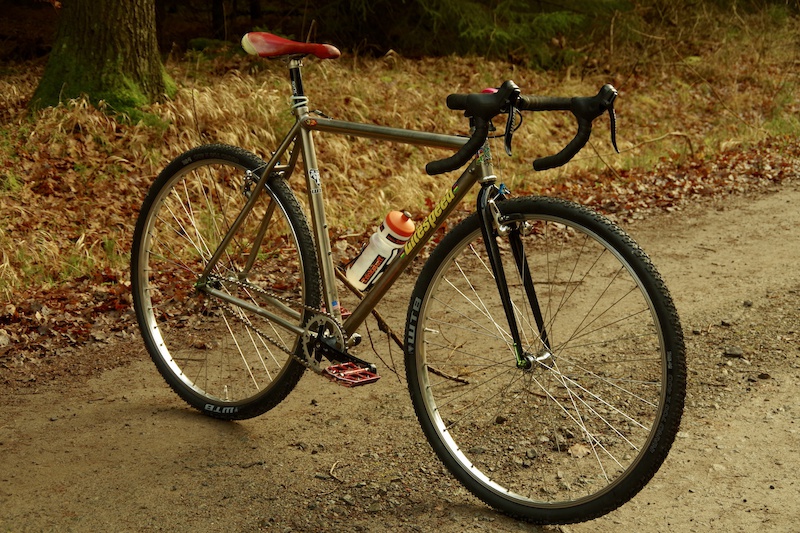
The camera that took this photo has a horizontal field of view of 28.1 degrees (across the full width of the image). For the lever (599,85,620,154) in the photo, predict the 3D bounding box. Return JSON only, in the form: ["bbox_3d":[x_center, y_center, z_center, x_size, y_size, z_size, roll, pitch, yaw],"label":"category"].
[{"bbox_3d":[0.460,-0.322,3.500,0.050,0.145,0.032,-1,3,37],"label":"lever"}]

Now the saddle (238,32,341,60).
[{"bbox_3d":[-0.237,-0.519,3.807,0.282,0.055,0.138,12,13,41],"label":"saddle"}]

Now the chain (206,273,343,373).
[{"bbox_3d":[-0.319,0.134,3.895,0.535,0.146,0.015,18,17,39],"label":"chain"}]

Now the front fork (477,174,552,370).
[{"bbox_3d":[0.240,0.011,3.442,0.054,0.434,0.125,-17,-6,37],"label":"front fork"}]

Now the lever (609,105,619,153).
[{"bbox_3d":[0.467,-0.302,3.500,0.030,0.105,0.020,-1,3,37],"label":"lever"}]

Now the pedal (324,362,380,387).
[{"bbox_3d":[-0.106,0.241,3.595,0.097,0.020,0.100,20,18,39],"label":"pedal"}]

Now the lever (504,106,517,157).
[{"bbox_3d":[0.219,-0.270,3.173,0.030,0.110,0.020,-1,3,37],"label":"lever"}]

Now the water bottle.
[{"bbox_3d":[-0.039,-0.041,3.685,0.074,0.236,0.074,-7,53,-48],"label":"water bottle"}]

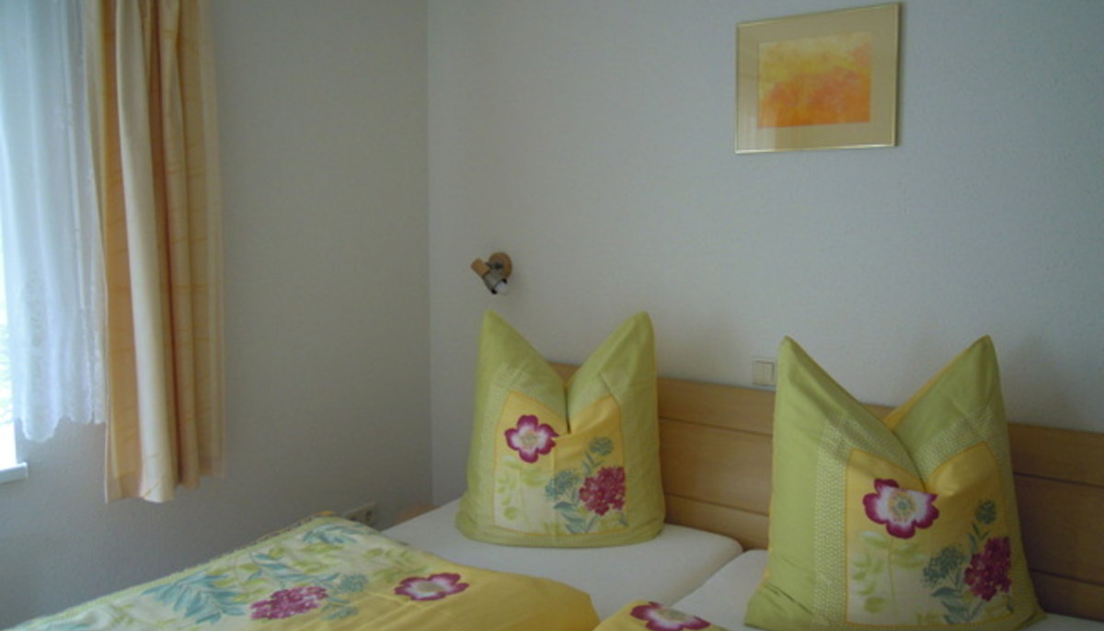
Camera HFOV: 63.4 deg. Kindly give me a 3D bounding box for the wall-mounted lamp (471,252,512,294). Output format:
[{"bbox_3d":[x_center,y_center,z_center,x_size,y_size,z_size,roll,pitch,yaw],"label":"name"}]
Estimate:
[{"bbox_3d":[-0.223,-0.165,3.325,0.115,0.152,0.124,5,8,36],"label":"wall-mounted lamp"}]

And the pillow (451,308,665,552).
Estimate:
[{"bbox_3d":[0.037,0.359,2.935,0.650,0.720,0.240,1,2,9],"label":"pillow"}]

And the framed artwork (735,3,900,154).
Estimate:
[{"bbox_3d":[0.762,-0.680,2.597,0.478,0.389,0.024,5,8,36],"label":"framed artwork"}]

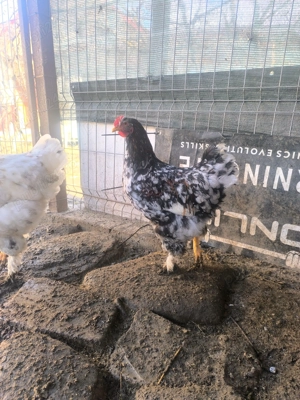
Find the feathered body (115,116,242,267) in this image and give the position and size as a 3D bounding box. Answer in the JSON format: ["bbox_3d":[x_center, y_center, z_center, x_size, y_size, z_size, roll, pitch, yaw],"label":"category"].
[{"bbox_3d":[0.066,-0.005,0.775,0.357,0.447,0.180,4,17,8],"label":"feathered body"}]

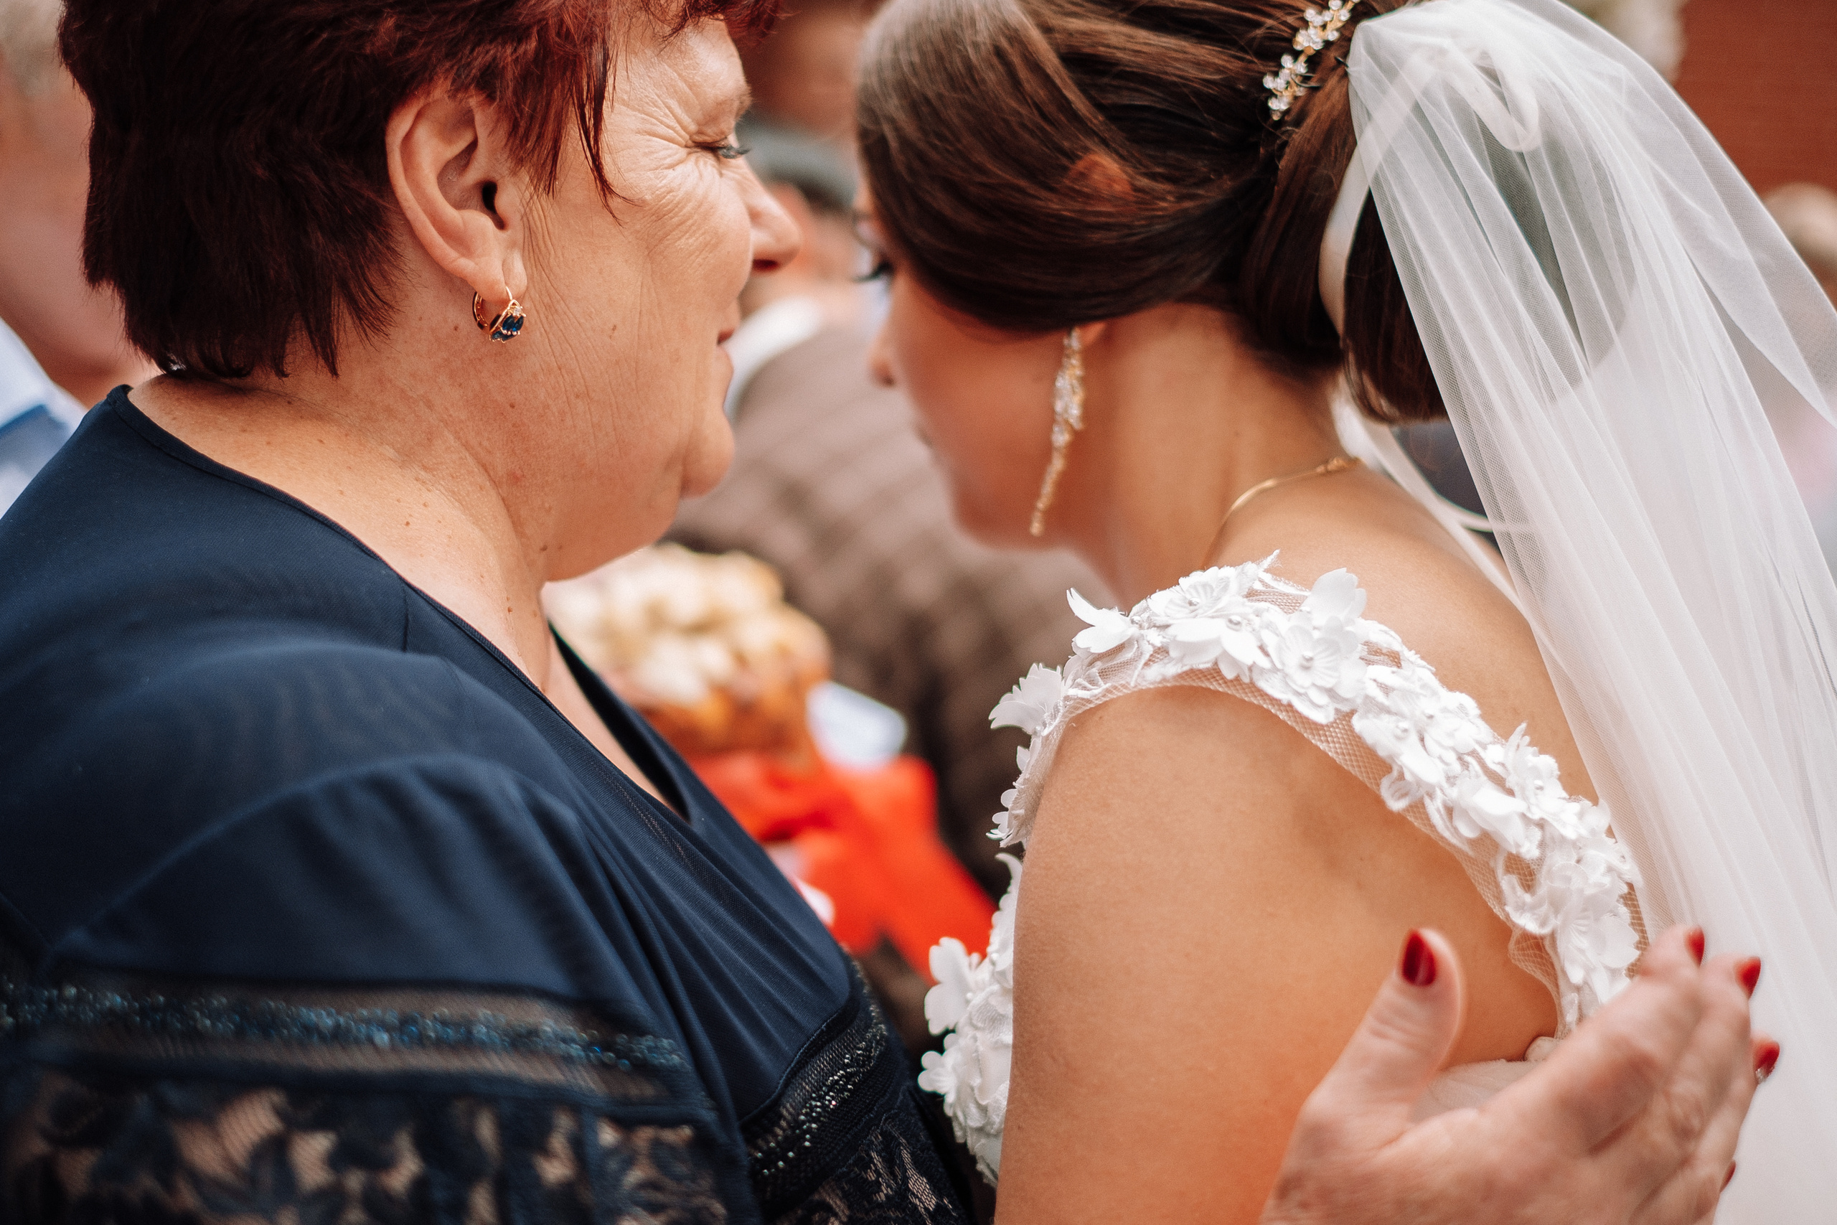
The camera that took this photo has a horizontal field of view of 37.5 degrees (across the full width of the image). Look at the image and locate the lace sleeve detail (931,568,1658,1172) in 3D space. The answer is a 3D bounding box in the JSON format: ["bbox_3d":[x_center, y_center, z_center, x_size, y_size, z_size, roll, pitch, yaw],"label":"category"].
[{"bbox_3d":[0.117,0.082,0.870,0.230,0.198,0.150,0,7,-3],"label":"lace sleeve detail"}]

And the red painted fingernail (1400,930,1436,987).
[{"bbox_3d":[0.146,0.101,0.790,0.012,0.017,0.005,-8,-7,30],"label":"red painted fingernail"}]

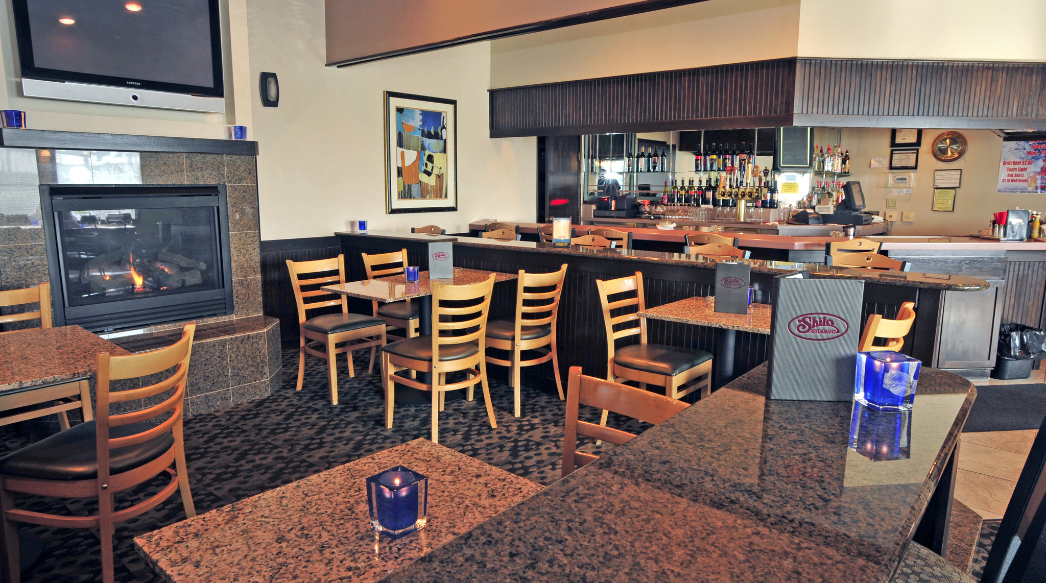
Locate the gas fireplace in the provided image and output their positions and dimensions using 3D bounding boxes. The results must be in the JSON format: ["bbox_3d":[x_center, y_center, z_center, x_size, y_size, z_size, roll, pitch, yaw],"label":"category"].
[{"bbox_3d":[-2.408,-0.225,4.181,0.320,0.875,1.035,8,12,40],"label":"gas fireplace"}]

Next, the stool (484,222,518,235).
[{"bbox_3d":[-0.066,-0.126,6.405,0.430,1.080,0.470,8,12,38],"label":"stool"}]

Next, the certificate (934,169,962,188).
[{"bbox_3d":[5.070,-1.344,7.968,0.271,0.223,0.018,8,12,38],"label":"certificate"}]

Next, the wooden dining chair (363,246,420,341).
[{"bbox_3d":[-0.816,0.150,4.754,0.480,0.860,0.450,7,11,32],"label":"wooden dining chair"}]

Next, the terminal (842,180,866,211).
[{"bbox_3d":[3.742,-1.082,7.550,0.105,0.330,0.360,-7,2,39],"label":"terminal"}]

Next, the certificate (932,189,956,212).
[{"bbox_3d":[5.056,-1.091,8.018,0.220,0.272,0.018,8,12,38],"label":"certificate"}]

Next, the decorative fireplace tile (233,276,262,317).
[{"bbox_3d":[-1.871,0.036,4.535,0.015,0.264,0.204,9,13,41],"label":"decorative fireplace tile"}]

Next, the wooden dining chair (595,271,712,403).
[{"bbox_3d":[0.685,0.361,3.454,0.465,0.850,0.440,9,12,40],"label":"wooden dining chair"}]

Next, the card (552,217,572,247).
[{"bbox_3d":[0.256,-0.389,4.365,0.130,0.195,0.080,1,9,3],"label":"card"}]

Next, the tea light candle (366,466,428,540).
[{"bbox_3d":[-0.219,0.371,1.172,0.075,0.090,0.075,8,12,40],"label":"tea light candle"}]

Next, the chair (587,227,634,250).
[{"bbox_3d":[0.830,0.012,5.677,0.430,1.120,0.470,8,12,38],"label":"chair"}]

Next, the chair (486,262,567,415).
[{"bbox_3d":[-0.047,0.260,4.128,0.480,0.860,0.450,9,12,40],"label":"chair"}]

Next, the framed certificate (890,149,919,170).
[{"bbox_3d":[4.760,-1.651,8.340,0.309,0.252,0.020,9,13,41],"label":"framed certificate"}]

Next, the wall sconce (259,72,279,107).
[{"bbox_3d":[-1.838,-1.464,4.833,0.055,0.240,0.128,9,12,41],"label":"wall sconce"}]

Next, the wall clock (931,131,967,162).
[{"bbox_3d":[5.102,-1.732,7.993,0.372,0.368,0.050,9,13,41],"label":"wall clock"}]

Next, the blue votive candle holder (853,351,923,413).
[{"bbox_3d":[0.684,0.169,1.258,0.075,0.093,0.075,-1,9,-9],"label":"blue votive candle holder"}]

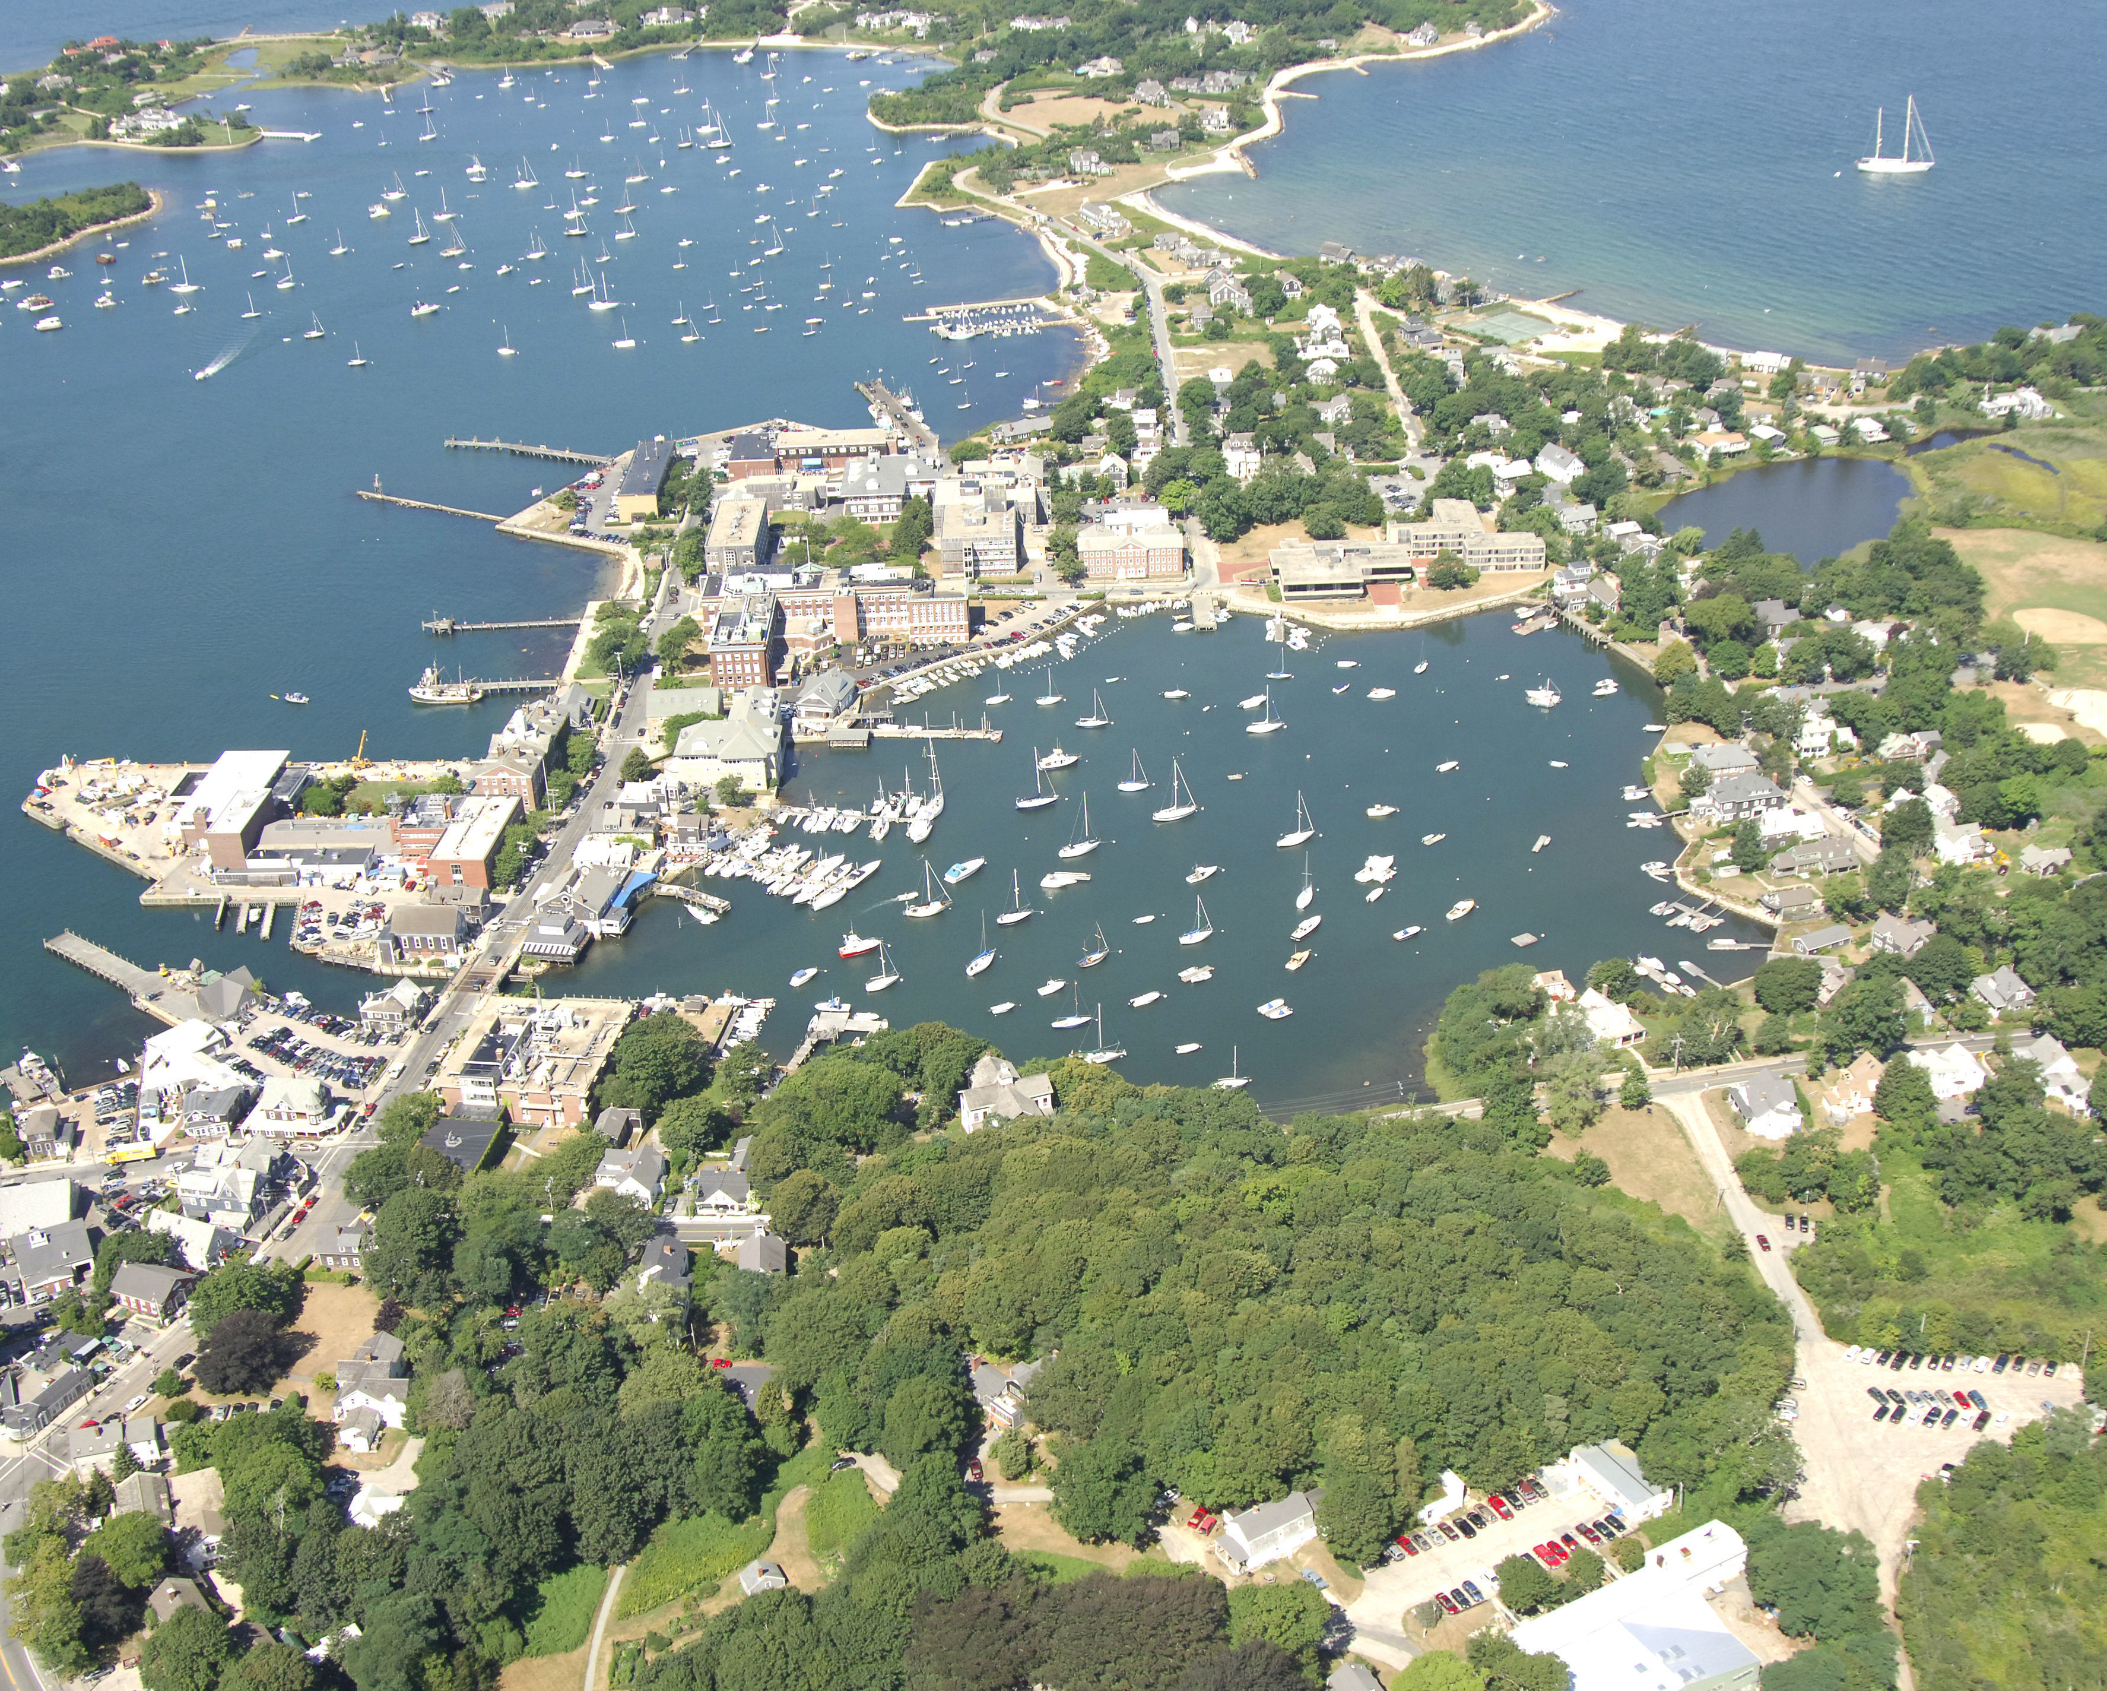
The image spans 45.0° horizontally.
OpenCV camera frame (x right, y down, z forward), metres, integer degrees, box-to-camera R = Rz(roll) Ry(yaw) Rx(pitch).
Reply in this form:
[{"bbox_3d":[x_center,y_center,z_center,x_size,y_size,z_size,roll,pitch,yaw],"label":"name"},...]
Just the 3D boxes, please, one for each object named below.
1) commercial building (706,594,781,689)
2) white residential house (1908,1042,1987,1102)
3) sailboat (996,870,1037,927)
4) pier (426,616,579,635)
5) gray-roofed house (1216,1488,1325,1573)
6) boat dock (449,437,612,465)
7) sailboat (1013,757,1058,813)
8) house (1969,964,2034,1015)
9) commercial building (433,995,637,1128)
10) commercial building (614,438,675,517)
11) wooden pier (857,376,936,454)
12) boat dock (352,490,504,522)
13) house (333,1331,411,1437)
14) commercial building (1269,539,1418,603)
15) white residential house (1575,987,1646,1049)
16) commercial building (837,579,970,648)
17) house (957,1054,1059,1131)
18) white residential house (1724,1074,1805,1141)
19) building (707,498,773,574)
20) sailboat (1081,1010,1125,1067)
[{"bbox_3d":[-101.910,-68.010,841.920,17.750,14.250,48.610,-3,27,0],"label":"commercial building"},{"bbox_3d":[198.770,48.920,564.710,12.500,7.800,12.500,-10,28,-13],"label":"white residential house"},{"bbox_3d":[-10.200,13.330,669.790,10.320,15.000,3.330,-13,30,-18],"label":"sailboat"},{"bbox_3d":[-186.950,-74.920,862.050,54.070,3.500,8.000,-2,28,2],"label":"pier"},{"bbox_3d":[38.060,120.880,453.830,18.000,8.300,8.800,-16,31,-24],"label":"gray-roofed house"},{"bbox_3d":[-219.770,-163.550,1061.880,82.660,4.000,4.200,9,29,21],"label":"boat dock"},{"bbox_3d":[-5.320,-19.720,724.960,12.200,17.300,3.600,-12,28,-18],"label":"sailboat"},{"bbox_3d":[225.550,35.050,602.340,11.350,8.180,9.880,-3,27,-2],"label":"house"},{"bbox_3d":[-123.490,50.630,608.200,36.260,12.350,41.640,1,27,7],"label":"commercial building"},{"bbox_3d":[-159.550,-143.960,1003.670,14.720,10.220,67.780,-3,27,-1],"label":"commercial building"},{"bbox_3d":[-66.970,-183.830,1089.150,10.260,4.000,95.610,-10,28,-15],"label":"wooden pier"},{"bbox_3d":[-240.470,-129.990,978.780,74.500,2.500,3.000,13,31,27],"label":"boat dock"},{"bbox_3d":[-130.180,103.010,487.970,12.800,8.300,19.000,-2,27,1],"label":"house"},{"bbox_3d":[100.800,-96.640,888.550,49.670,8.000,37.970,1,27,6],"label":"commercial building"},{"bbox_3d":[129.970,39.700,594.310,9.800,7.000,18.000,-12,28,-18],"label":"white residential house"},{"bbox_3d":[-49.540,-77.090,835.930,43.550,16.500,18.000,-2,28,1],"label":"commercial building"},{"bbox_3d":[-10.750,56.430,576.690,20.000,10.200,18.800,-11,29,-15],"label":"house"},{"bbox_3d":[158.970,57.470,563.550,12.960,7.910,14.530,1,27,7],"label":"white residential house"},{"bbox_3d":[-116.210,-113.930,939.250,17.750,10.620,50.760,-3,27,0],"label":"building"},{"bbox_3d":[11.470,44.420,600.210,10.000,15.000,3.200,-11,28,-15],"label":"sailboat"}]

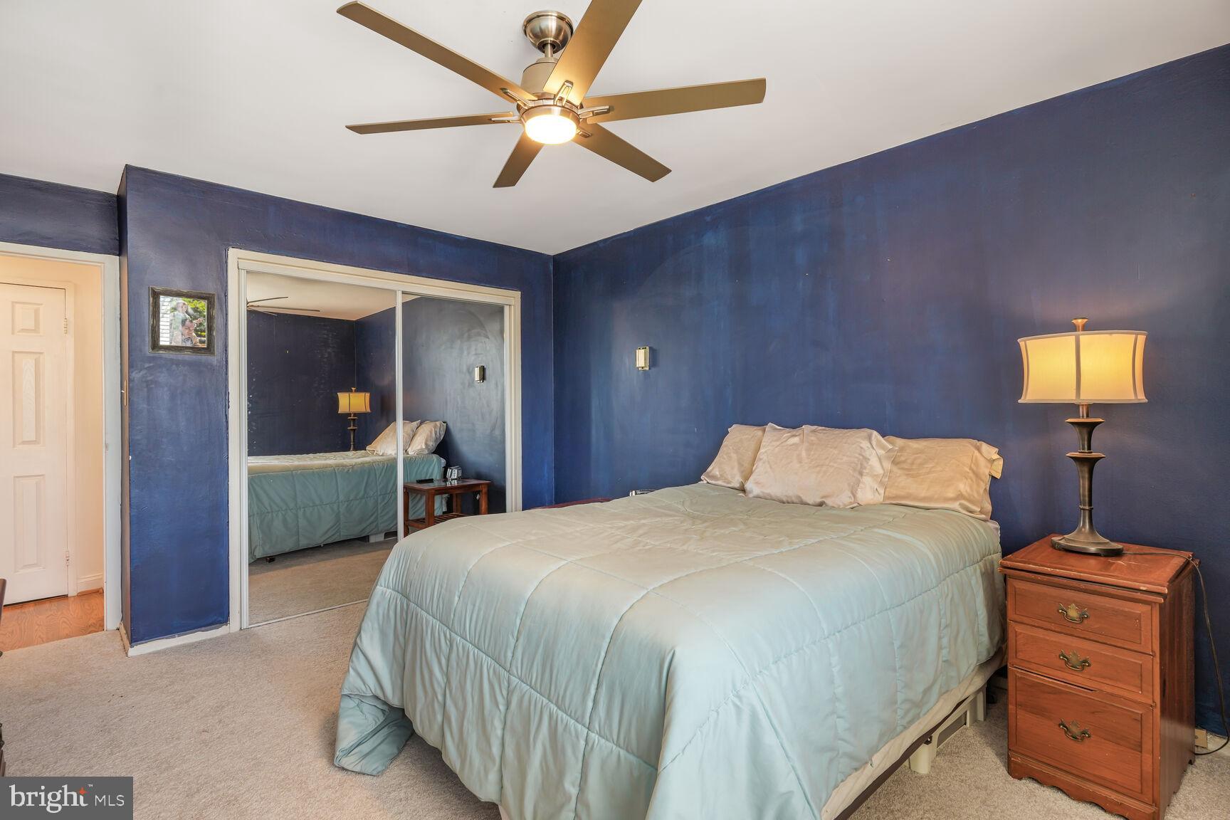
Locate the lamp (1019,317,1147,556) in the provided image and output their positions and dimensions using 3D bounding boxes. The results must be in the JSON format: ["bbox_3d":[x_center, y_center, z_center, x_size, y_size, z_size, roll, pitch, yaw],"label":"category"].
[{"bbox_3d":[1.706,0.084,2.115,0.370,0.836,0.370,-1,0,-43],"label":"lamp"}]

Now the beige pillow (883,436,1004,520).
[{"bbox_3d":[1.282,0.274,2.526,0.640,0.390,0.160,0,-32,47],"label":"beige pillow"}]

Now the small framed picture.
[{"bbox_3d":[-2.245,-0.456,3.023,0.280,0.338,0.025,-1,0,-43],"label":"small framed picture"}]

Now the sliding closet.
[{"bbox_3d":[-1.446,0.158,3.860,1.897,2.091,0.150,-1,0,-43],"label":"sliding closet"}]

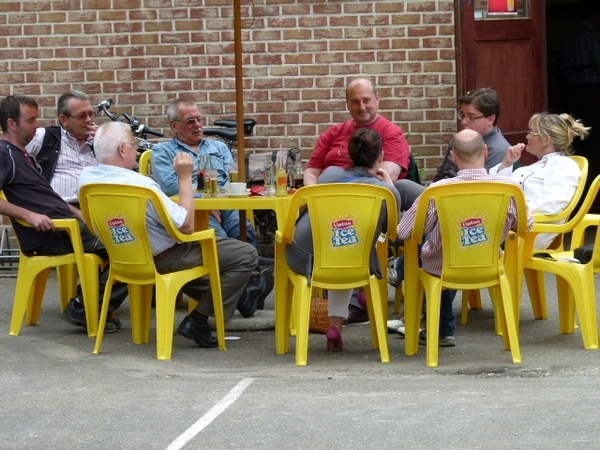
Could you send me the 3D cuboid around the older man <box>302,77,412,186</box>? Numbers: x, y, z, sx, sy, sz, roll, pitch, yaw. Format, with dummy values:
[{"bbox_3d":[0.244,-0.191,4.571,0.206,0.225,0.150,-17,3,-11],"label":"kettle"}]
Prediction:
[{"bbox_3d":[0.315,-0.177,15.150,0.620,1.285,0.840,0,6,18],"label":"older man"}]

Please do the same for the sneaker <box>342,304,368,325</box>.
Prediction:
[{"bbox_3d":[0.282,0.461,13.937,0.280,0.110,0.105,-6,7,-41],"label":"sneaker"}]

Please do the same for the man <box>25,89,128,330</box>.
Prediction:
[{"bbox_3d":[-1.083,-0.122,14.494,0.850,1.240,0.580,3,7,42],"label":"man"}]

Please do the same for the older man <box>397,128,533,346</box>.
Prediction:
[{"bbox_3d":[0.815,0.073,13.220,0.640,1.120,0.800,-2,5,-5],"label":"older man"}]

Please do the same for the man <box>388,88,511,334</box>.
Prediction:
[{"bbox_3d":[0.847,-0.129,14.197,0.880,1.210,0.580,-5,7,-38],"label":"man"}]

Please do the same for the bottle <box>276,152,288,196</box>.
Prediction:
[{"bbox_3d":[-0.089,-0.251,13.351,0.057,0.220,0.057,-1,5,0],"label":"bottle"}]

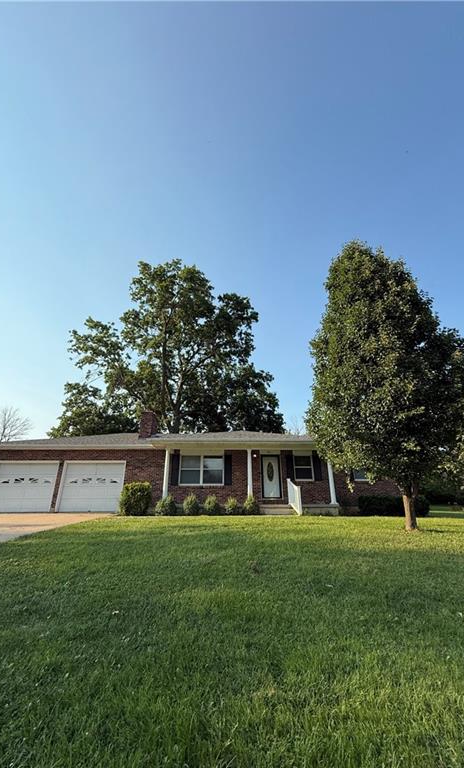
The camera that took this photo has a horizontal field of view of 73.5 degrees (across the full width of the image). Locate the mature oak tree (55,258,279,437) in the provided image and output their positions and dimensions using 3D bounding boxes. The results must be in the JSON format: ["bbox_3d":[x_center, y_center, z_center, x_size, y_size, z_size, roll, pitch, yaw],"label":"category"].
[{"bbox_3d":[-5.505,-1.379,28.505,19.500,24.600,18.000,0,-23,-1],"label":"mature oak tree"}]

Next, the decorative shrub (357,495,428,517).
[{"bbox_3d":[7.219,5.372,13.892,3.100,0.900,1.200,0,-23,-1],"label":"decorative shrub"}]

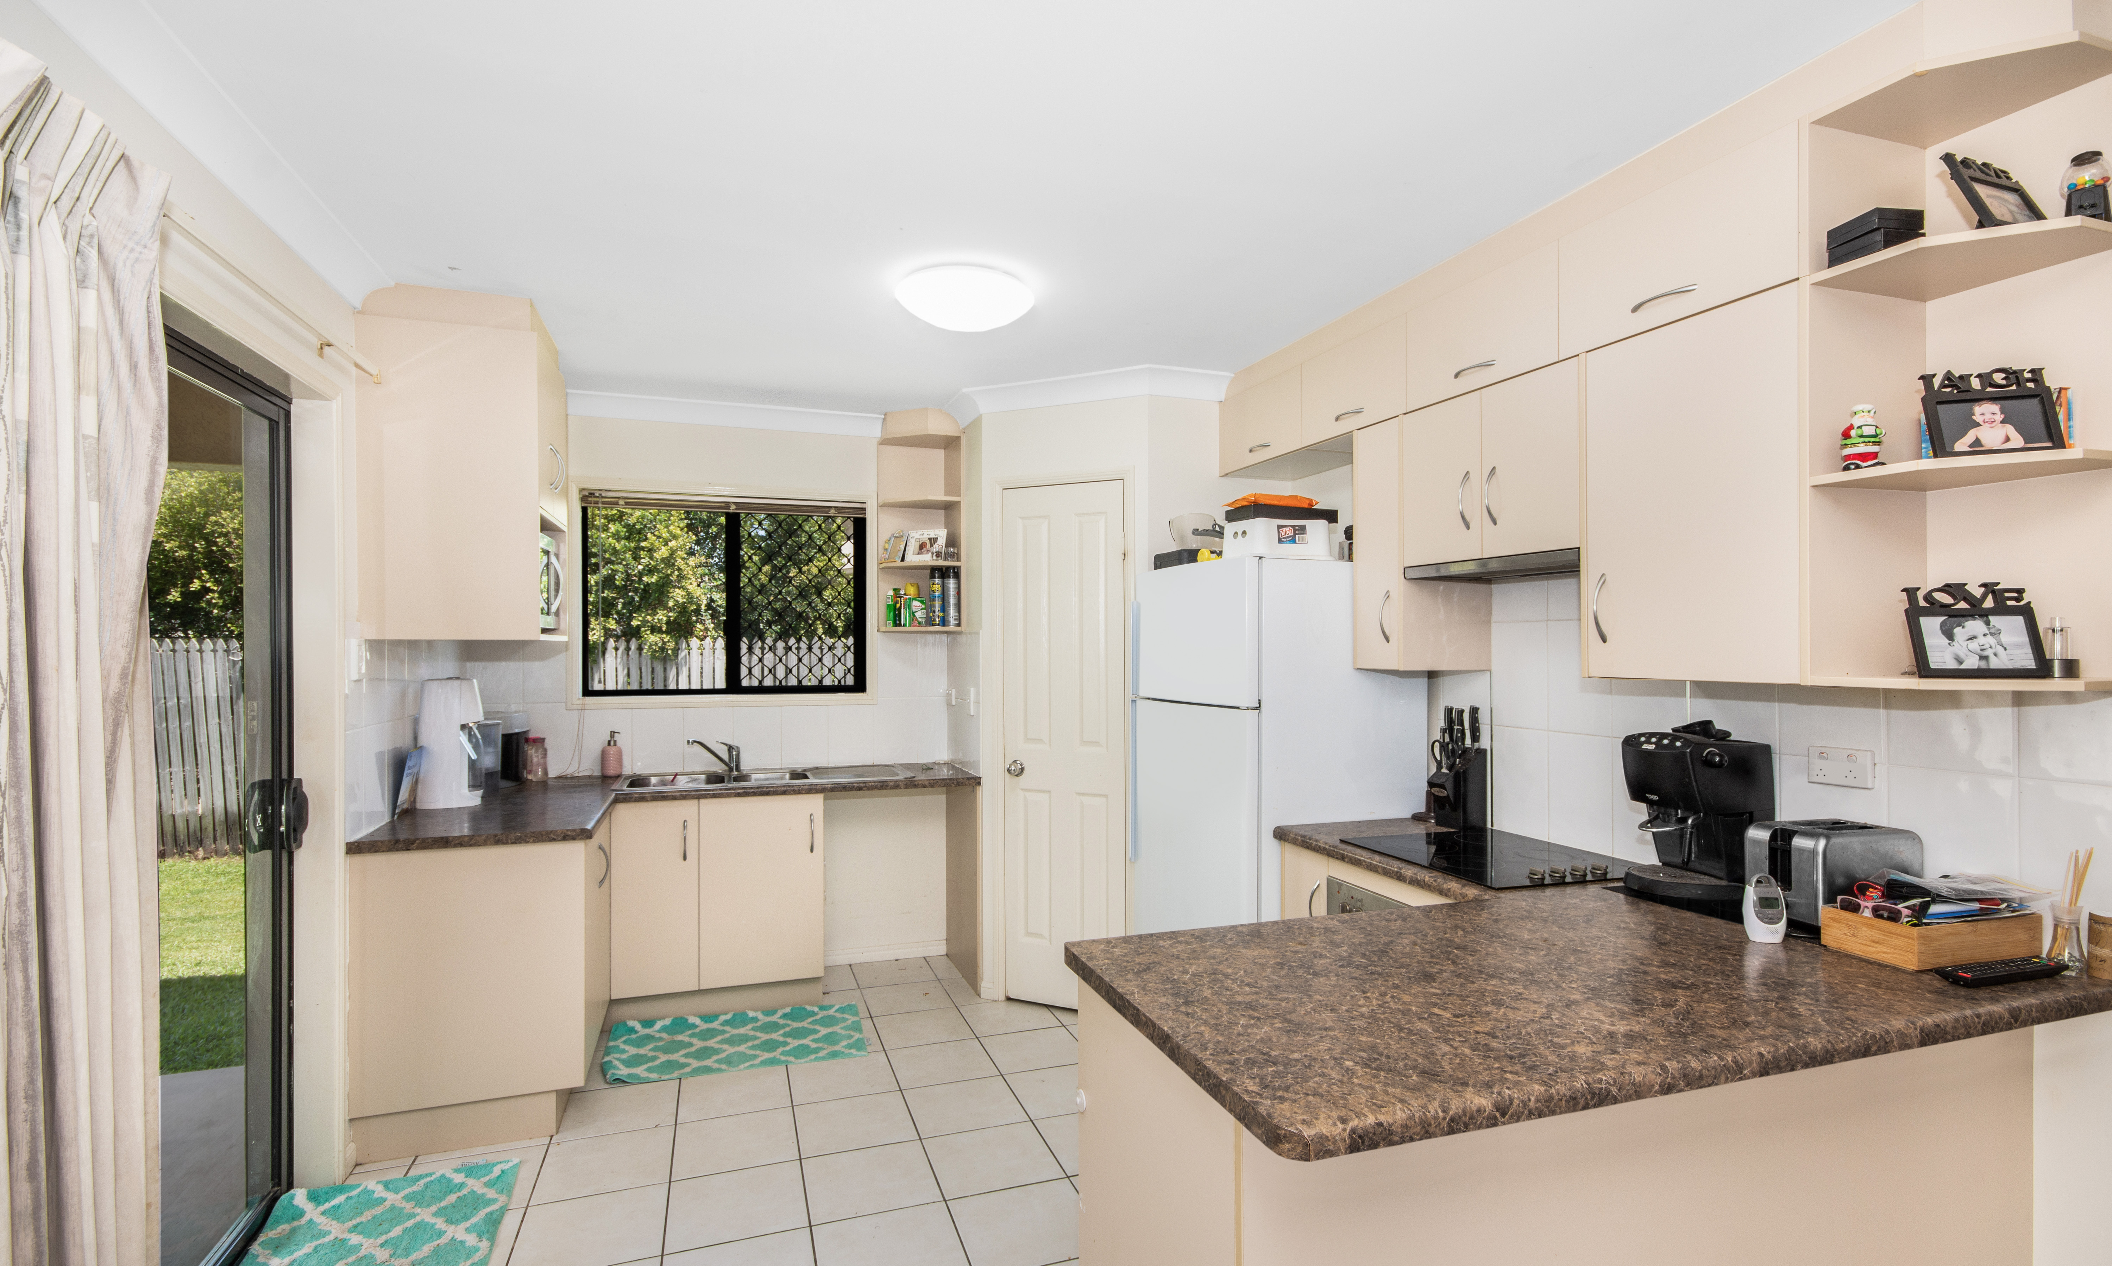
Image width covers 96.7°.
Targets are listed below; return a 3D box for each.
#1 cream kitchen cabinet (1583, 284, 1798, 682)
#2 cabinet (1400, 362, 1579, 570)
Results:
[{"bbox_3d":[1.414,-0.263,1.953,0.335,0.728,0.455,0,-1,-20],"label":"cream kitchen cabinet"},{"bbox_3d":[1.251,-0.409,2.474,0.325,0.450,0.600,0,-1,-19],"label":"cabinet"}]

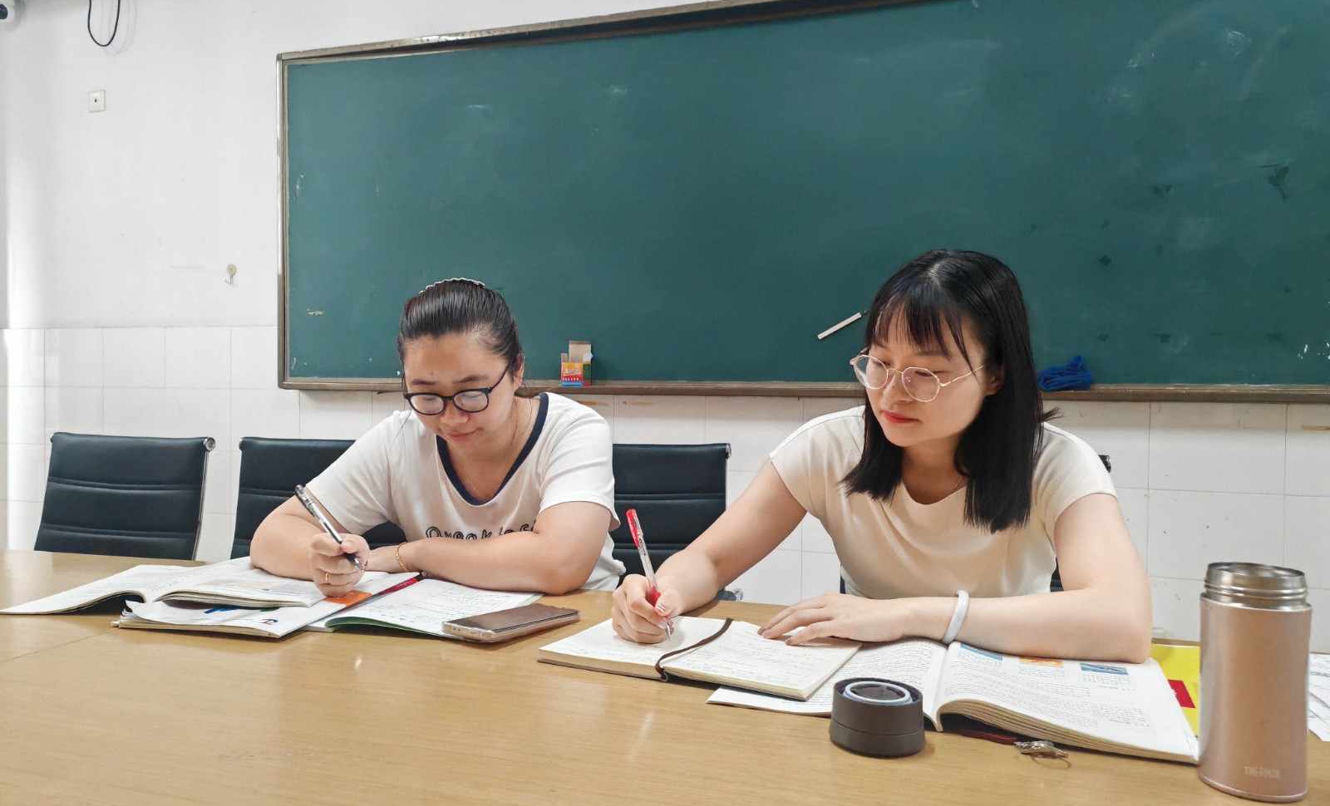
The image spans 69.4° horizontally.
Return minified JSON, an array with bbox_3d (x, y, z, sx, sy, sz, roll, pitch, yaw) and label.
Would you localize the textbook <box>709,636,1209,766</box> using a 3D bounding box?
[{"bbox_3d":[0.271,0.253,0.933,0.392,0.034,0.296,1,1,19],"label":"textbook"}]

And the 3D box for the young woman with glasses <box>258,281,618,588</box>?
[{"bbox_3d":[-0.278,0.416,1.562,0.520,1.180,0.800,1,1,17],"label":"young woman with glasses"}]

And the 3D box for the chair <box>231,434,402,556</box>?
[{"bbox_3d":[-0.766,0.540,1.807,0.570,0.915,0.600,1,1,11],"label":"chair"}]

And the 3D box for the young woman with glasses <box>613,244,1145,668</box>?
[{"bbox_3d":[0.312,0.419,1.292,0.560,1.196,0.860,1,1,17],"label":"young woman with glasses"}]

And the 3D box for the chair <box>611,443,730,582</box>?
[{"bbox_3d":[-0.135,0.547,1.864,0.570,0.915,0.600,1,1,8],"label":"chair"}]

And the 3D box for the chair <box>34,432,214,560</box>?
[{"bbox_3d":[-1.321,0.531,1.941,0.570,0.915,0.600,1,1,18],"label":"chair"}]

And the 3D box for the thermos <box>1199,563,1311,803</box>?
[{"bbox_3d":[0.422,0.197,0.688,0.068,0.157,0.068,1,1,19],"label":"thermos"}]

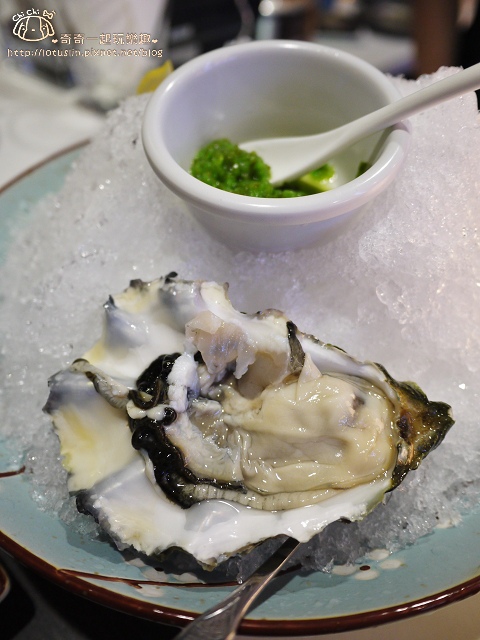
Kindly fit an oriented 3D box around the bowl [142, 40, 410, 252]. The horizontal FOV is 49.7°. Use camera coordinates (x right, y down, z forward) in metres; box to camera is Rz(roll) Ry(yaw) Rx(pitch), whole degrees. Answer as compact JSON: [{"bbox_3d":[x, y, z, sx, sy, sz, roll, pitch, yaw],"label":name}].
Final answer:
[{"bbox_3d":[0.011,-0.051,0.173,0.080,0.041,0.080,-1,58,1],"label":"bowl"}]

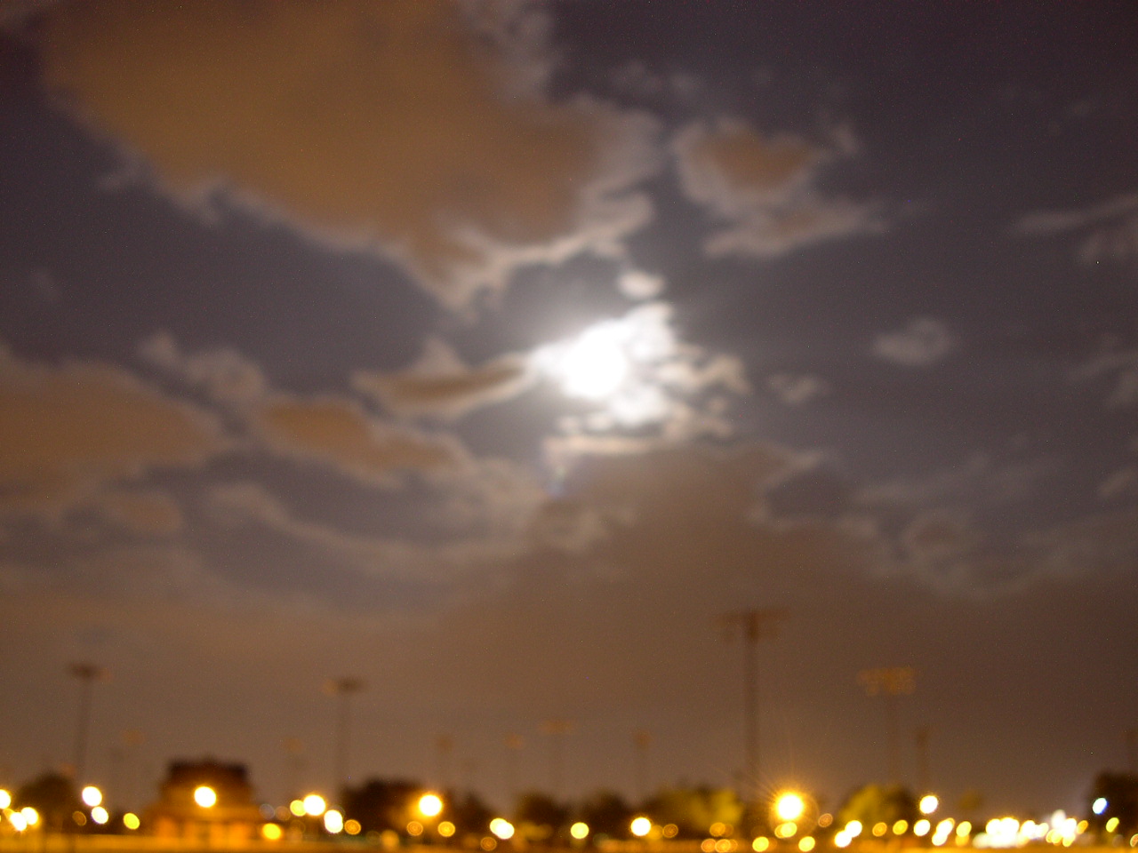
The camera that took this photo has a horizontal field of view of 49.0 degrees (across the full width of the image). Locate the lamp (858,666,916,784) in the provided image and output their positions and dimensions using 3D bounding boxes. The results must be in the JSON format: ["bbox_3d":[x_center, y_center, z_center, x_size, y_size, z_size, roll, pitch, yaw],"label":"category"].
[{"bbox_3d":[36.759,36.858,141.267,5.630,18.500,1.000,0,-18,0],"label":"lamp"}]

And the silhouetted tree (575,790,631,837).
[{"bbox_3d":[4.453,48.944,157.578,6.730,5.370,6.730,0,-18,1],"label":"silhouetted tree"}]

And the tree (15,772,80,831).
[{"bbox_3d":[-56.331,40.758,133.948,6.670,6.620,6.670,7,-19,-21],"label":"tree"}]

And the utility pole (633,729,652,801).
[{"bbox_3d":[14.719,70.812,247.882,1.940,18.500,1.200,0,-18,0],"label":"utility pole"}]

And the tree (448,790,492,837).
[{"bbox_3d":[-12.456,48.944,157.578,5.610,5.370,5.610,1,-18,-4],"label":"tree"}]

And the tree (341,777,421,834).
[{"bbox_3d":[-22.356,45.341,148.231,9.070,6.560,9.070,3,-18,-8],"label":"tree"}]

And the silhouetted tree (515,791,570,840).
[{"bbox_3d":[-3.437,49.047,157.545,6.730,5.150,6.730,0,-18,-1],"label":"silhouetted tree"}]

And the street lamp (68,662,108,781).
[{"bbox_3d":[-54.072,35.576,137.243,3.320,18.500,1.000,0,-18,0],"label":"street lamp"}]

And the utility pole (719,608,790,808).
[{"bbox_3d":[15.490,24.378,102.084,4.800,18.500,1.000,0,-18,0],"label":"utility pole"}]

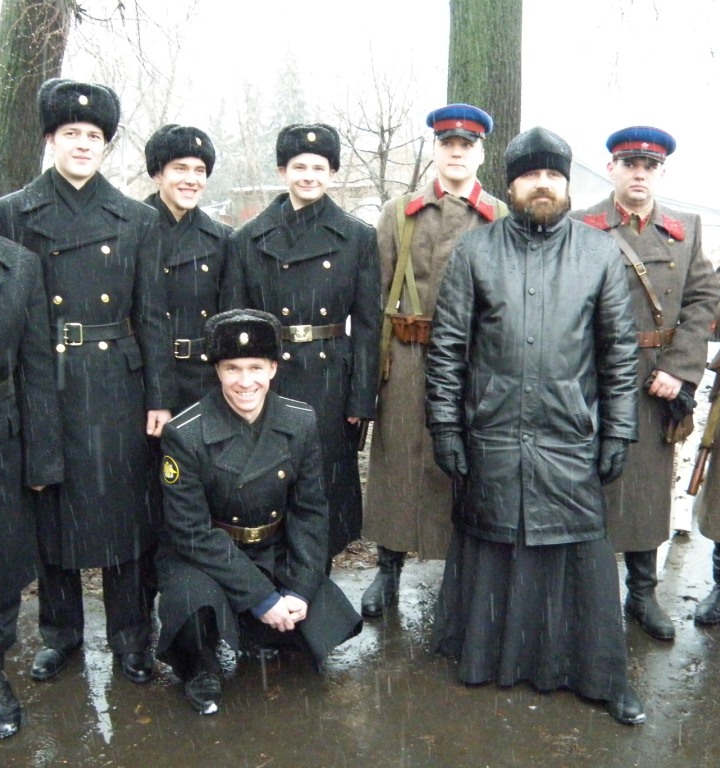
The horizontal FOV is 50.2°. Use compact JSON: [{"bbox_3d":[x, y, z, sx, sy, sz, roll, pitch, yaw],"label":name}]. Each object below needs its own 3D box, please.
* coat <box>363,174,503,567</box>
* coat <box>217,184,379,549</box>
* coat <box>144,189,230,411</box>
[{"bbox_3d":[0.307,-0.054,2.829,0.580,1.340,0.400,1,10,4],"label":"coat"},{"bbox_3d":[-0.217,-0.002,2.859,0.570,1.350,0.360,-1,10,-5],"label":"coat"},{"bbox_3d":[-0.661,-0.018,2.897,0.560,1.330,0.360,-4,10,-24],"label":"coat"}]

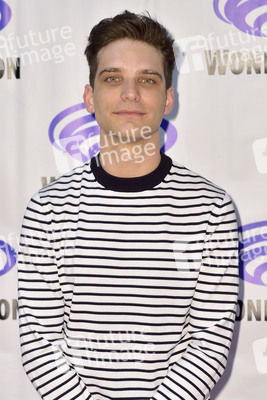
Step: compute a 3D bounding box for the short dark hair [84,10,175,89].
[{"bbox_3d":[-0.007,-0.288,1.560,0.180,0.190,0.215,2,-3,-1],"label":"short dark hair"}]

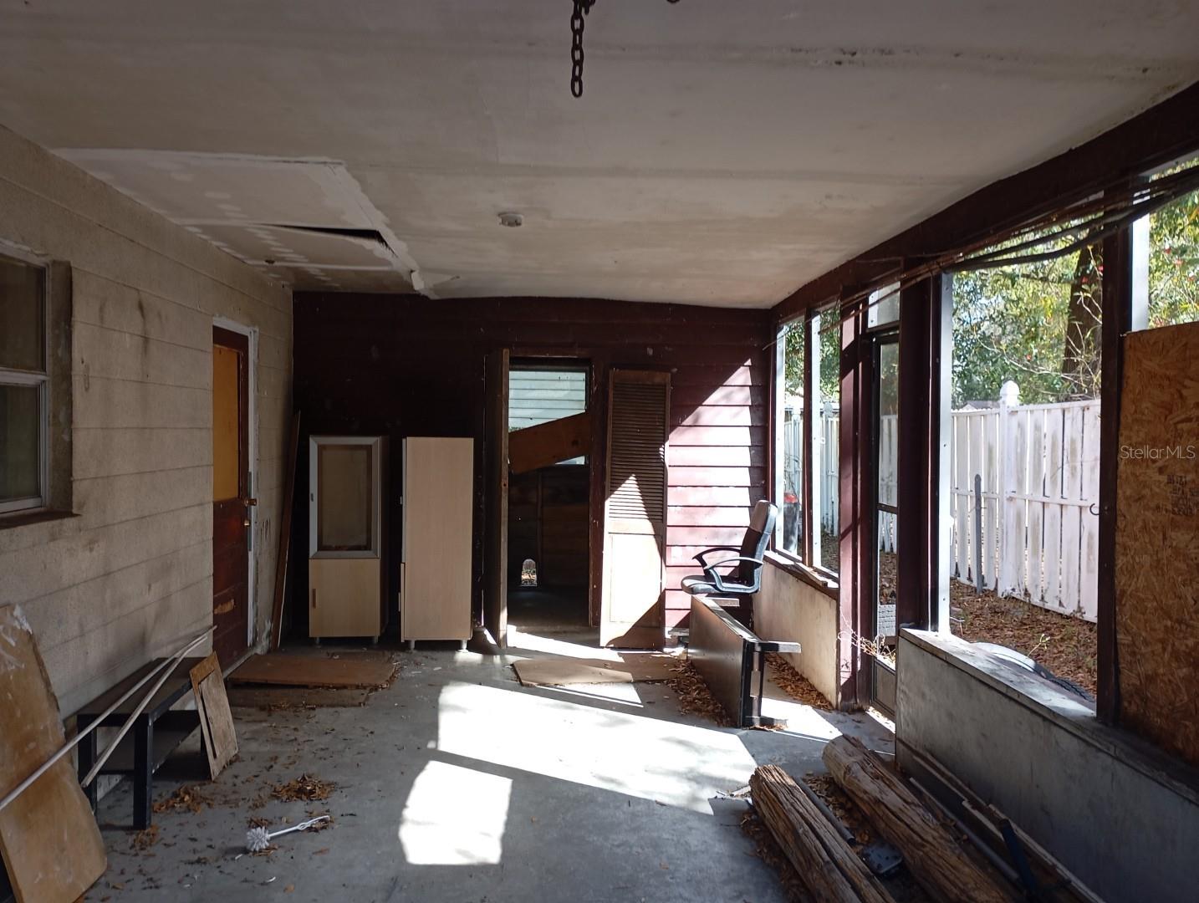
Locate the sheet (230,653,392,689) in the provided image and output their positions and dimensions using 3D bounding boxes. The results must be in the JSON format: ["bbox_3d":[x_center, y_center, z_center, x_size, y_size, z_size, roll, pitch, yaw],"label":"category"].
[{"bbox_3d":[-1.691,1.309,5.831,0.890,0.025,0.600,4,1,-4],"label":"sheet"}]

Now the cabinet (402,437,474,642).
[{"bbox_3d":[-1.105,0.618,6.702,0.475,1.425,0.460,0,1,-5],"label":"cabinet"}]

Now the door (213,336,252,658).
[{"bbox_3d":[-2.209,0.264,5.720,0.045,1.990,0.800,0,1,-3],"label":"door"}]

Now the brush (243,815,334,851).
[{"bbox_3d":[-1.152,1.407,3.622,0.080,0.080,0.355,2,-2,36],"label":"brush"}]

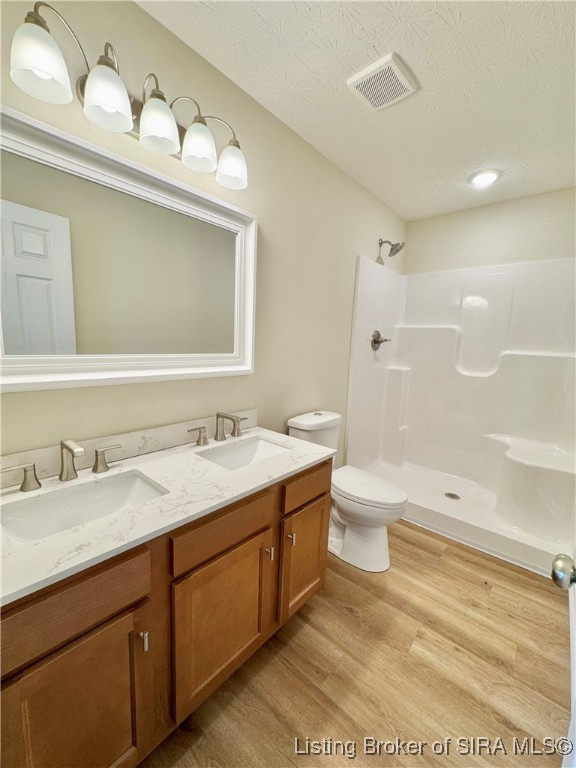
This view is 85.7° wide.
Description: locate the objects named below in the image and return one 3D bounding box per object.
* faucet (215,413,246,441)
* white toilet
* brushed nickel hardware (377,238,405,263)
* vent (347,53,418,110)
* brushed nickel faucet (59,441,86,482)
[{"bbox_3d":[-0.286,0.210,1.482,0.155,0.137,0.054,9,10,41],"label":"faucet"},{"bbox_3d":[0.372,0.653,1.912,0.700,0.800,0.450,9,10,41],"label":"white toilet"},{"bbox_3d":[0.856,-1.123,2.548,0.215,0.155,0.140,9,10,41],"label":"brushed nickel hardware"},{"bbox_3d":[0.421,-1.328,1.387,0.224,0.027,0.222,9,10,41],"label":"vent"},{"bbox_3d":[-0.705,0.259,1.015,0.157,0.139,0.047,9,10,41],"label":"brushed nickel faucet"}]

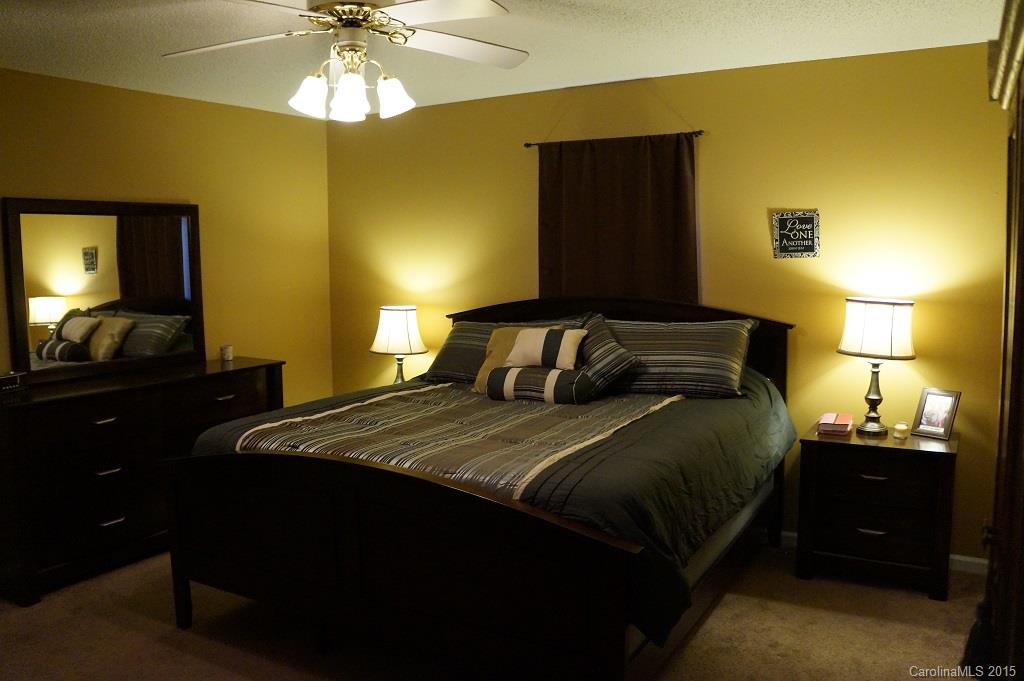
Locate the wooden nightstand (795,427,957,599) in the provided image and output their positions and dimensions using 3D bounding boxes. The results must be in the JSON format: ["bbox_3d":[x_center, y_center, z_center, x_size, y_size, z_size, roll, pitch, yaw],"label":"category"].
[{"bbox_3d":[1.762,0.802,3.706,0.643,0.678,0.418,3,7,30],"label":"wooden nightstand"}]

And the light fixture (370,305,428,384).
[{"bbox_3d":[-0.746,0.094,5.109,0.383,0.643,0.383,-1,6,0],"label":"light fixture"}]

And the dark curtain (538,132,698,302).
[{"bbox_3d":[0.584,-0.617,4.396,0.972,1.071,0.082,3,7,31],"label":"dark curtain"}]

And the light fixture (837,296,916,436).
[{"bbox_3d":[1.731,0.132,3.655,0.342,0.663,0.342,3,7,31],"label":"light fixture"}]

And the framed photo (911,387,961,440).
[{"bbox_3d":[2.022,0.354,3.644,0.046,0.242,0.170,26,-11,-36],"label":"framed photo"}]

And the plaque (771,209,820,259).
[{"bbox_3d":[1.455,-0.541,3.927,0.224,0.239,0.020,3,7,31],"label":"plaque"}]

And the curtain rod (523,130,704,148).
[{"bbox_3d":[0.547,-1.143,4.364,1.109,0.041,0.051,3,7,31],"label":"curtain rod"}]

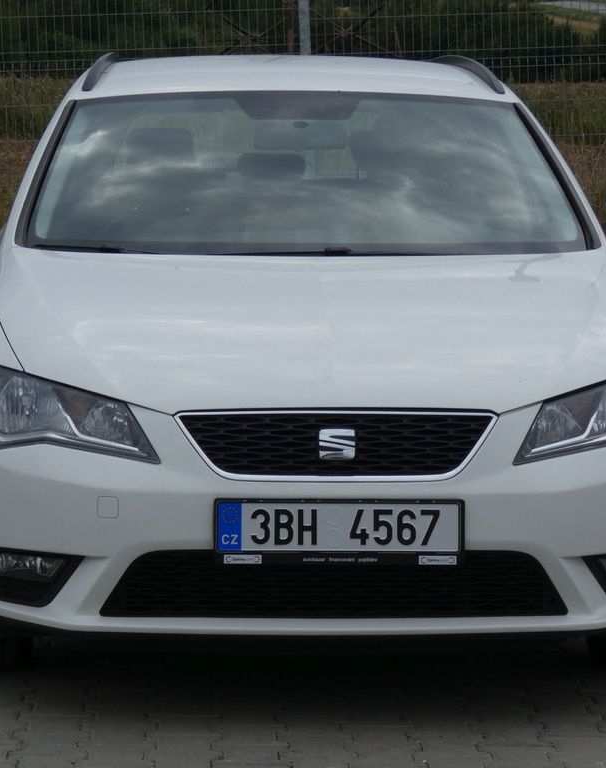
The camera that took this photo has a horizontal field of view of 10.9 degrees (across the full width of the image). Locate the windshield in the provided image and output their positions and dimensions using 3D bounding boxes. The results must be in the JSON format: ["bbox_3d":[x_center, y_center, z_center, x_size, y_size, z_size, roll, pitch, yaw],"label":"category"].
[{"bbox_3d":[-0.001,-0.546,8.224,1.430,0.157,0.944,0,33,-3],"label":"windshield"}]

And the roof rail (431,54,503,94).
[{"bbox_3d":[0.480,-0.948,9.675,0.070,0.110,1.850,0,6,-3],"label":"roof rail"}]

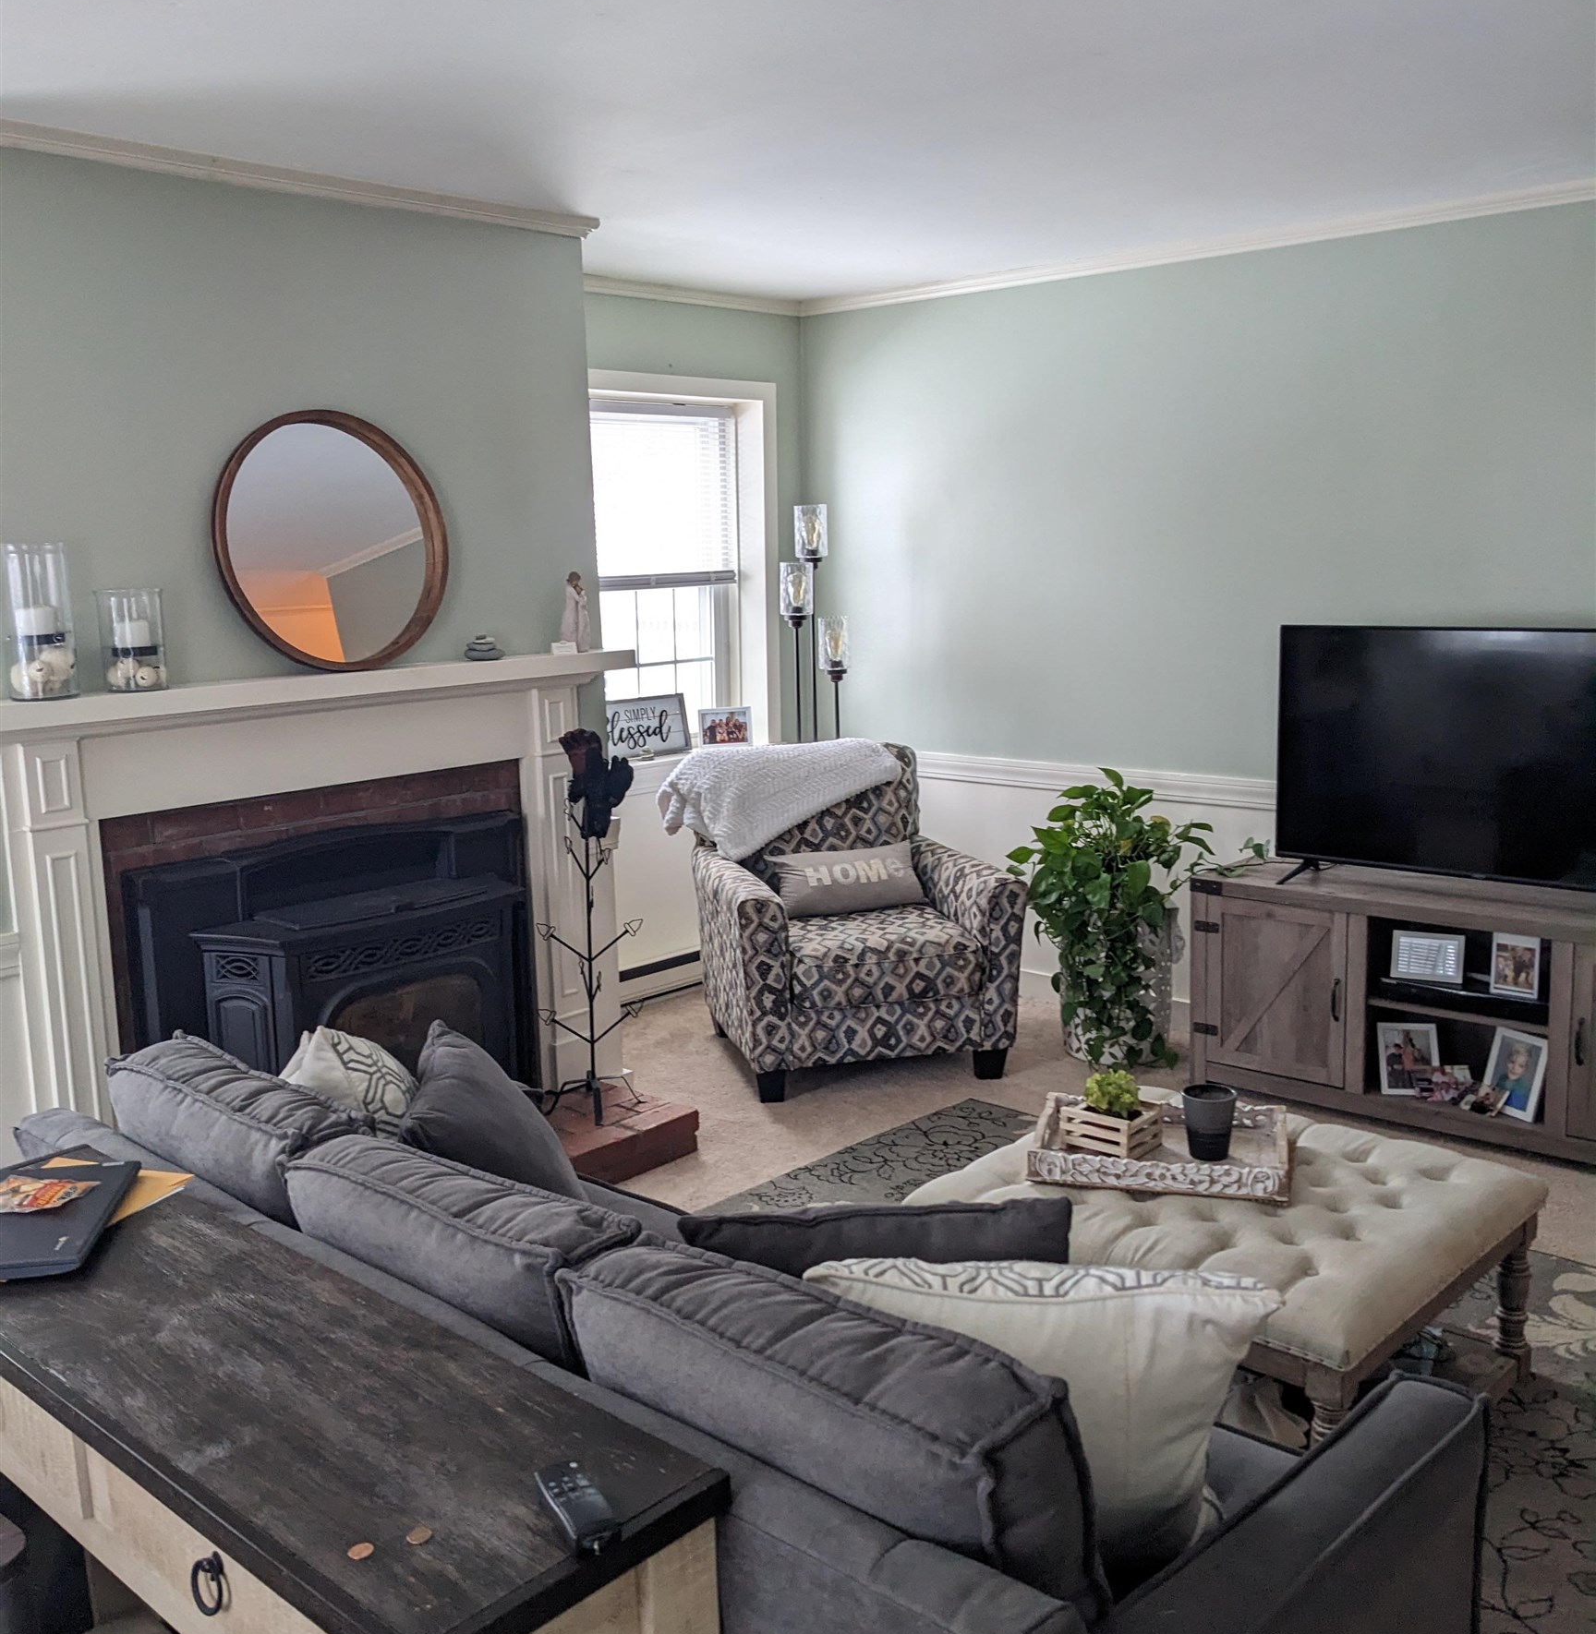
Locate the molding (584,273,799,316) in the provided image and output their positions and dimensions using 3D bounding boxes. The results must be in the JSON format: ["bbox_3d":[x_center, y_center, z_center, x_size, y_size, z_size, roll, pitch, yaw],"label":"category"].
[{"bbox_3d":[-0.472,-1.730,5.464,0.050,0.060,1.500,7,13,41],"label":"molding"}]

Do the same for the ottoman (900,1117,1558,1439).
[{"bbox_3d":[0.778,0.855,3.028,0.840,0.455,0.850,7,13,41],"label":"ottoman"}]

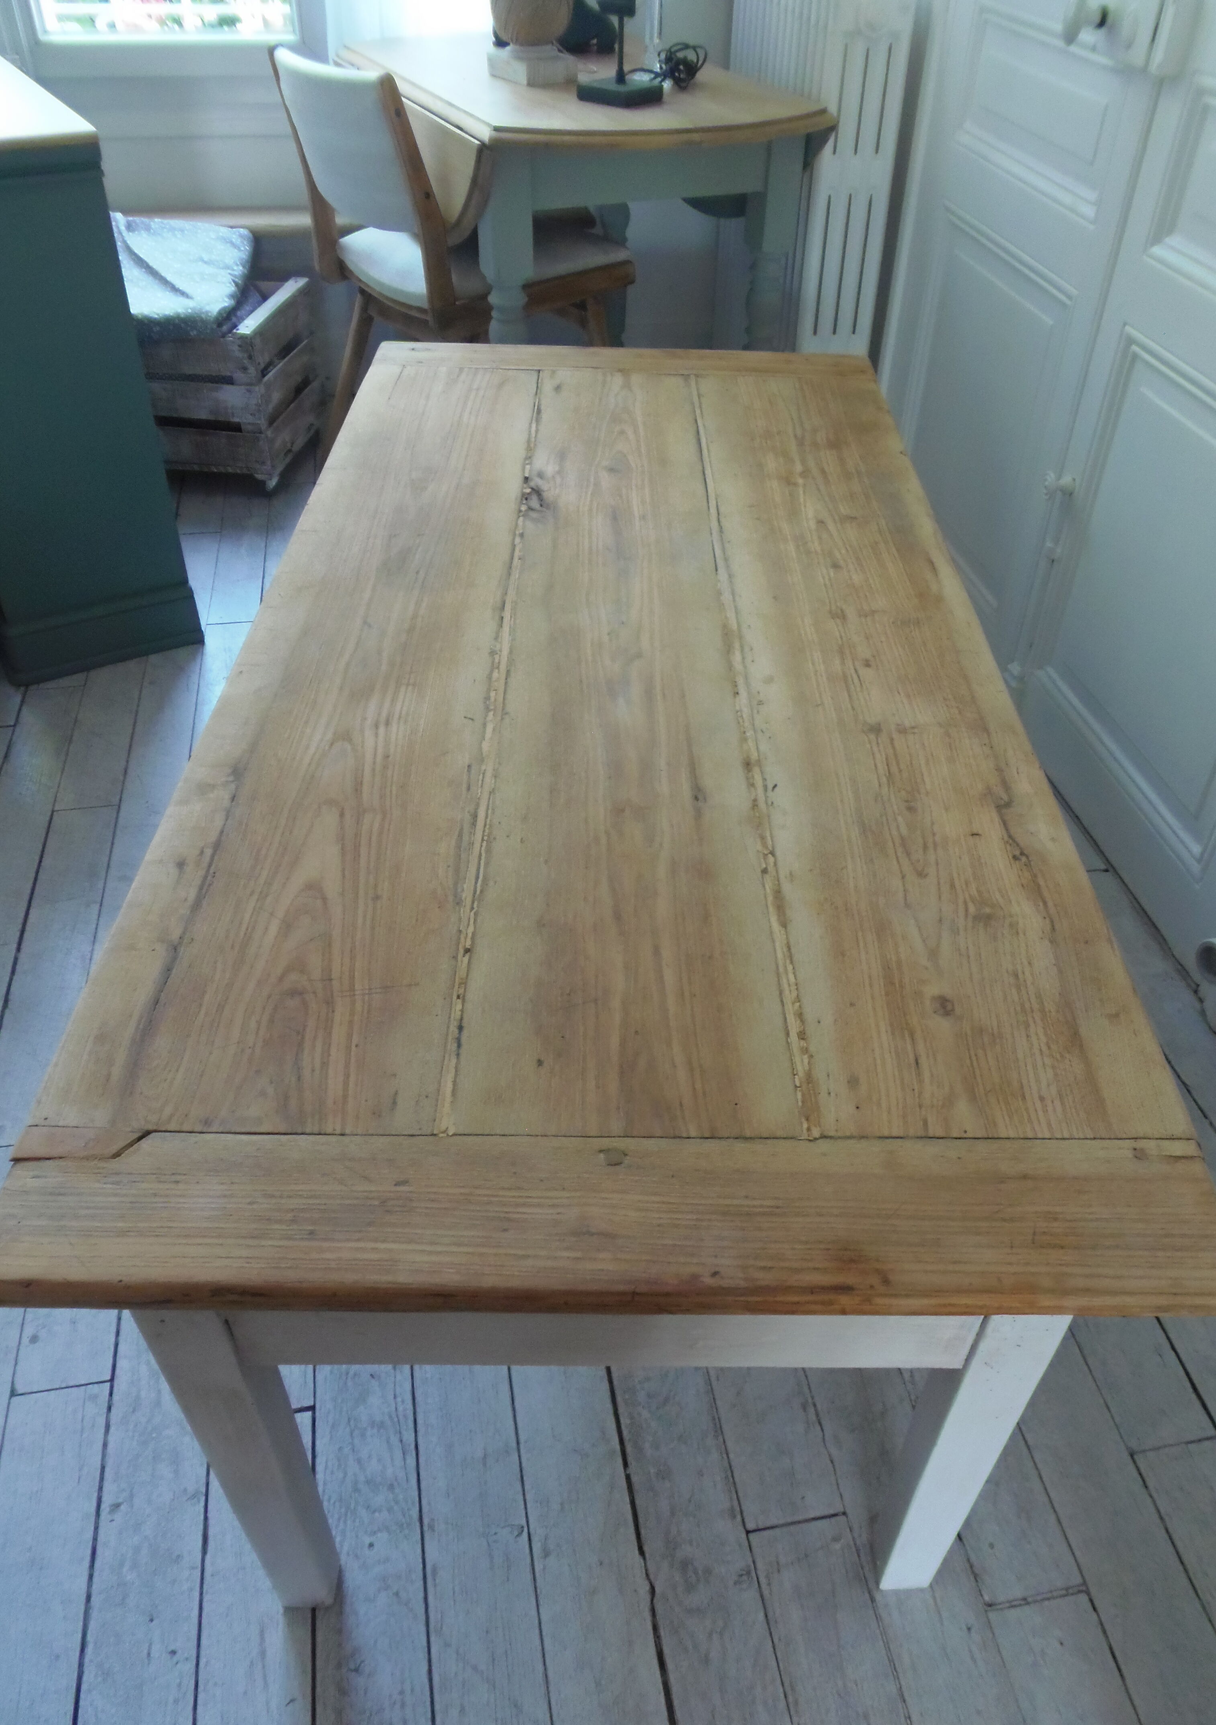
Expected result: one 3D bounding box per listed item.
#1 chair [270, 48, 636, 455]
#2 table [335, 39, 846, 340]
[{"bbox_3d":[-0.317,-1.240,2.546,0.540,0.815,0.450,-30,50,-29],"label":"chair"},{"bbox_3d":[-0.074,-1.366,2.743,0.660,0.750,1.200,-13,43,-14],"label":"table"}]

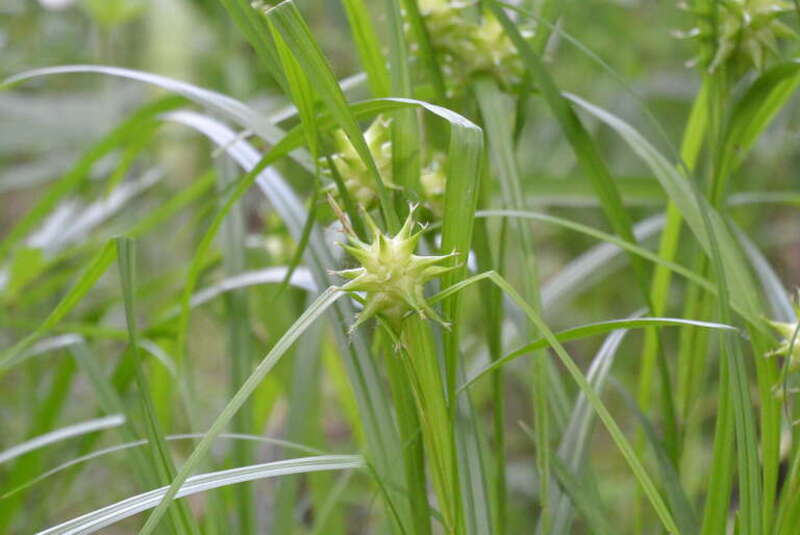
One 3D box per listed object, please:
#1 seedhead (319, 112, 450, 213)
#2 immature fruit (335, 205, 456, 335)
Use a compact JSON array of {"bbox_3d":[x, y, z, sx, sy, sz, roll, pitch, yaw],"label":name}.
[{"bbox_3d":[-0.004,-0.028,1.800,0.034,0.028,0.031,0,12,0],"label":"seedhead"},{"bbox_3d":[-0.001,0.000,1.750,0.033,0.033,0.033,0,12,0],"label":"immature fruit"}]

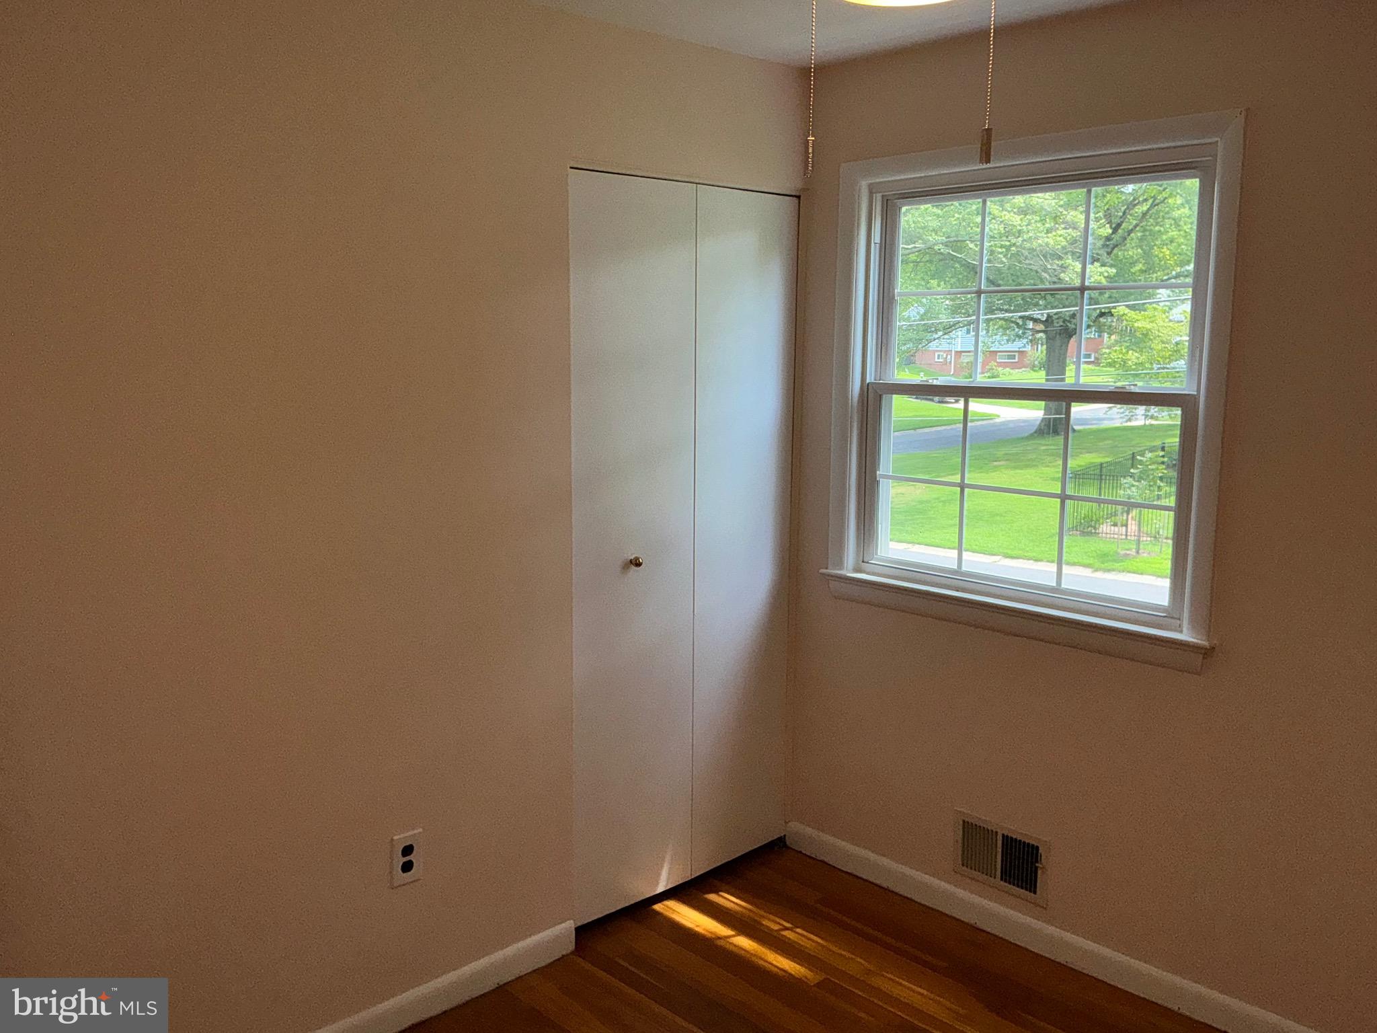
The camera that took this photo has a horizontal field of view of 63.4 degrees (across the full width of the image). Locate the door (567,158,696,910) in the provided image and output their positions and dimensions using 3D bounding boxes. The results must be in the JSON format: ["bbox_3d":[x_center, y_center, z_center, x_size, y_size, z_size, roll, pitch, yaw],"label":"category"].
[{"bbox_3d":[-0.154,0.116,3.082,0.444,2.025,0.040,-8,12,-43],"label":"door"}]

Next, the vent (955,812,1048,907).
[{"bbox_3d":[0.864,0.951,3.098,0.020,0.191,0.295,-8,12,-43],"label":"vent"}]

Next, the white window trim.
[{"bbox_3d":[0.843,-0.327,2.961,0.110,1.288,1.170,-8,12,-43],"label":"white window trim"}]

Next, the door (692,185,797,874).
[{"bbox_3d":[0.159,0.067,3.384,0.432,2.032,0.035,-8,12,-43],"label":"door"}]

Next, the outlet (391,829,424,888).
[{"bbox_3d":[-0.668,0.821,2.664,0.082,0.127,0.012,-8,12,-43],"label":"outlet"}]

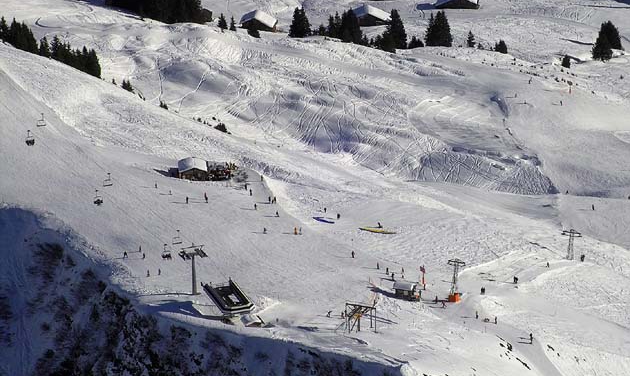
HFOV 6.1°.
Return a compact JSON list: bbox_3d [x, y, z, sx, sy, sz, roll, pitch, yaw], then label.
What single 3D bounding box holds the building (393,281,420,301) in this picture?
[{"bbox_3d":[23.069,25.918,1500.000,6.200,3.100,3.800,6,26,13],"label":"building"}]

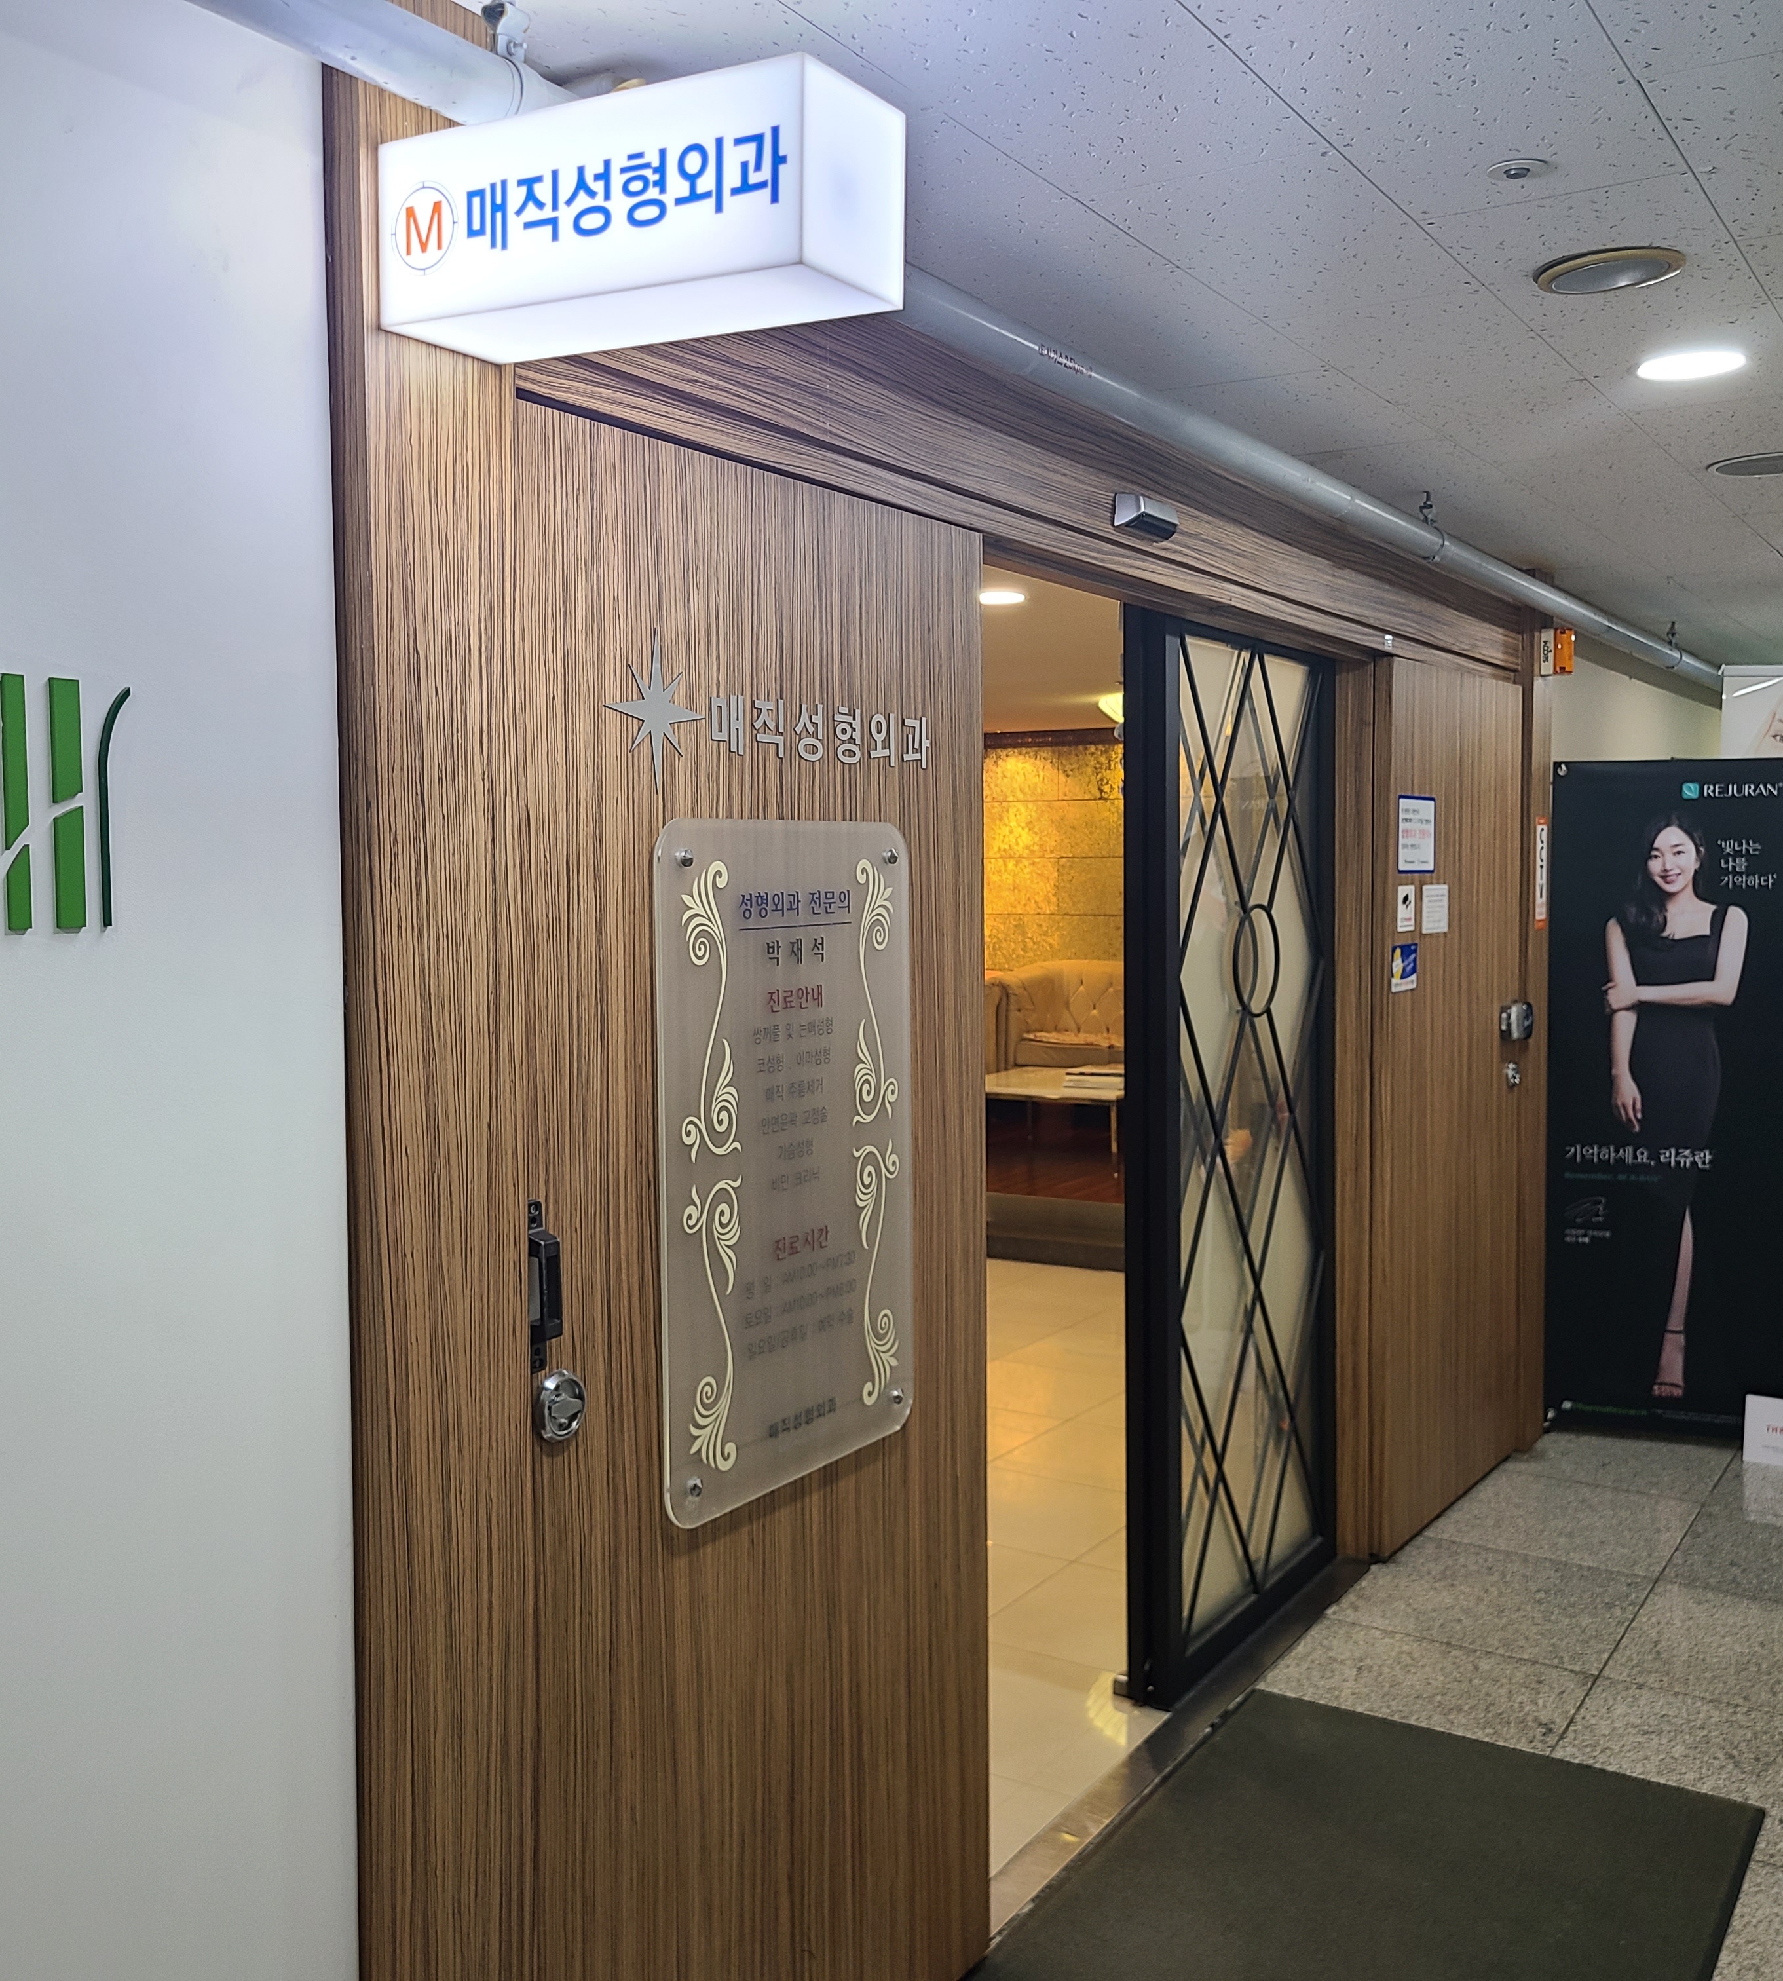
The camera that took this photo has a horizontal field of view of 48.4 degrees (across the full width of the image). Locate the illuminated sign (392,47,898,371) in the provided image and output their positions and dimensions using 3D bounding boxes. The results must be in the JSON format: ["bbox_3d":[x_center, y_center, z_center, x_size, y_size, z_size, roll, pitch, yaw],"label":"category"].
[{"bbox_3d":[-0.210,-0.627,1.627,0.425,0.150,0.148,4,6,31],"label":"illuminated sign"}]

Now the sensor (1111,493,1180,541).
[{"bbox_3d":[0.400,-0.726,3.053,0.047,0.055,0.170,2,5,31],"label":"sensor"}]

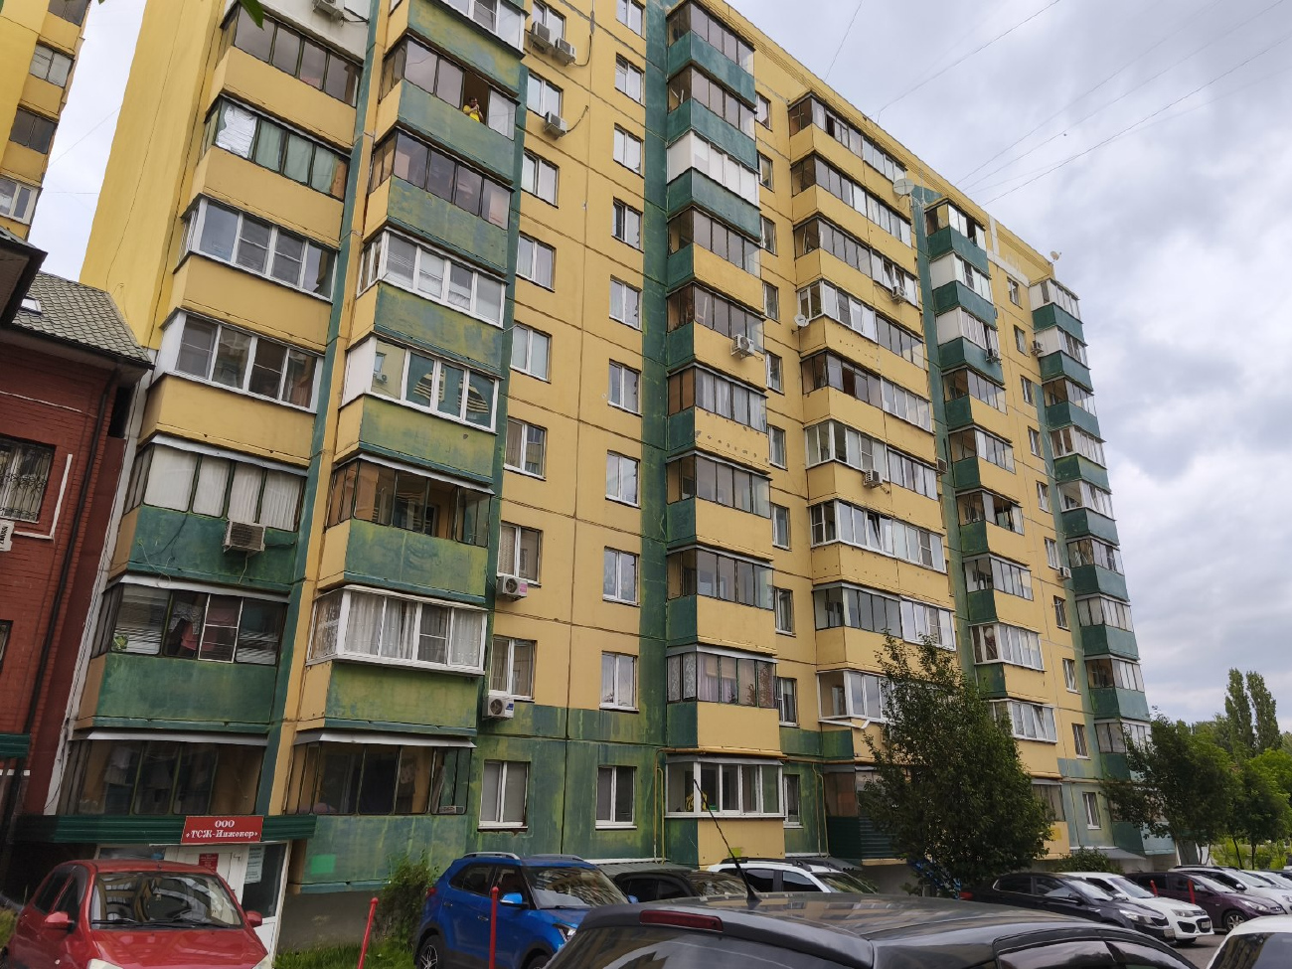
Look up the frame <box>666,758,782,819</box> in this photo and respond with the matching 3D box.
[{"bbox_3d":[2.177,8.250,23.319,3.380,1.430,1.180,16,-24,-39],"label":"frame"}]

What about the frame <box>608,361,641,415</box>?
[{"bbox_3d":[-0.612,-2.764,24.824,1.250,1.450,0.150,17,-26,-38],"label":"frame"}]

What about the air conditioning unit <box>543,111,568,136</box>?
[{"bbox_3d":[-2.662,-10.508,25.132,0.720,0.490,0.300,17,-26,-37],"label":"air conditioning unit"}]

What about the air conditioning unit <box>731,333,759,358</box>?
[{"bbox_3d":[3.067,-4.289,26.918,0.740,0.550,0.330,17,-26,-38],"label":"air conditioning unit"}]

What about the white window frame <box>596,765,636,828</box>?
[{"bbox_3d":[-0.732,7.662,21.017,1.250,1.430,0.150,17,-26,-38],"label":"white window frame"}]

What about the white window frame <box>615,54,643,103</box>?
[{"bbox_3d":[-0.522,-13.461,28.671,1.270,1.450,0.150,17,-26,-38],"label":"white window frame"}]

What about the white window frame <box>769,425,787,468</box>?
[{"bbox_3d":[4.277,-1.303,28.907,1.220,1.410,0.160,17,-26,-38],"label":"white window frame"}]

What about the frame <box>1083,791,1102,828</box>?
[{"bbox_3d":[18.673,13.735,36.169,1.250,1.410,0.150,17,-26,-37],"label":"frame"}]

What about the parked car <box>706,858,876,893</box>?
[{"bbox_3d":[2.980,7.720,15.450,1.820,1.680,4.300,19,-27,-41],"label":"parked car"}]

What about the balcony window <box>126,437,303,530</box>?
[{"bbox_3d":[-8.063,0.224,16.244,2.760,1.180,1.220,16,-24,-39],"label":"balcony window"}]

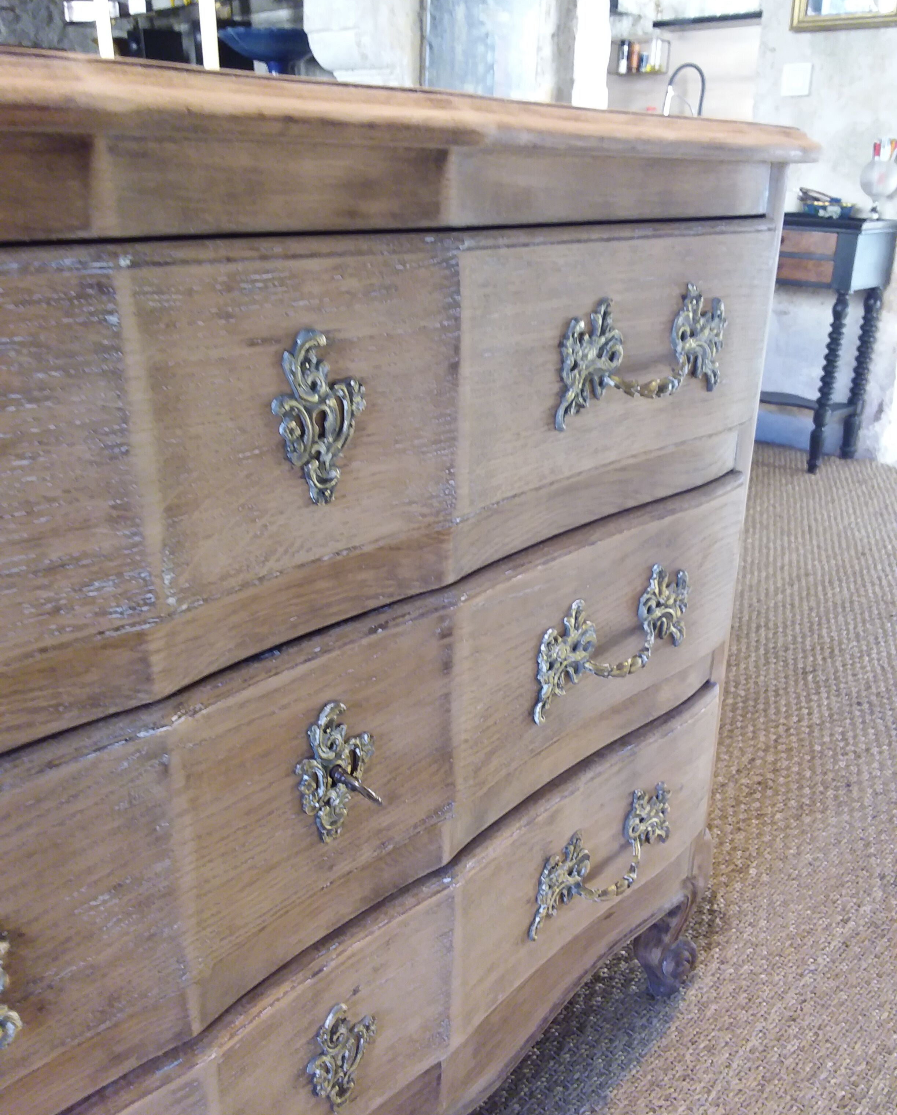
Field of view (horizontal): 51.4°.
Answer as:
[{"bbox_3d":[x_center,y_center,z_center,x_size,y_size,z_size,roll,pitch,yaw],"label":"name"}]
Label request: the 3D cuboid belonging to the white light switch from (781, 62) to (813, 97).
[{"bbox_3d":[1.015,-1.395,2.720,0.083,0.083,0.012,17,27,38],"label":"white light switch"}]

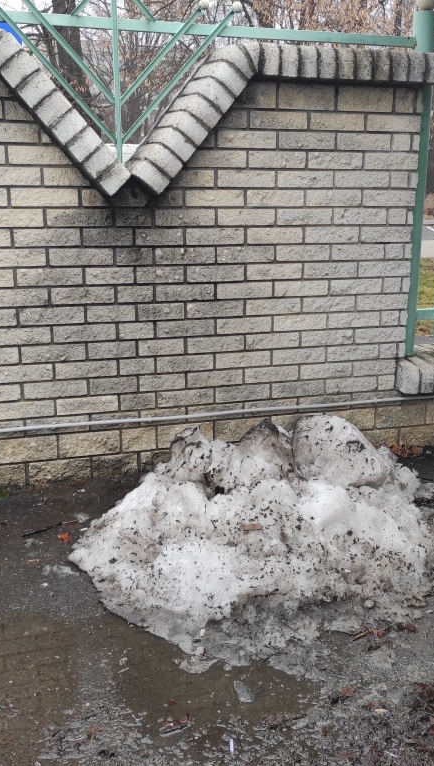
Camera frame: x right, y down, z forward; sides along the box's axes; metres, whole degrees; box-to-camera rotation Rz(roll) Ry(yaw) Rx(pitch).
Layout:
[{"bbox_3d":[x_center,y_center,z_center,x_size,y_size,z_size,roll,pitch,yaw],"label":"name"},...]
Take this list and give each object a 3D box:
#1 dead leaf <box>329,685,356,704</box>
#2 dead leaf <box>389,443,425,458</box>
[{"bbox_3d":[0.351,0.870,2.064,0.090,0.020,0.045,-10,18,-34],"label":"dead leaf"},{"bbox_3d":[1.017,0.362,3.969,0.170,0.050,0.130,-4,15,-17],"label":"dead leaf"}]

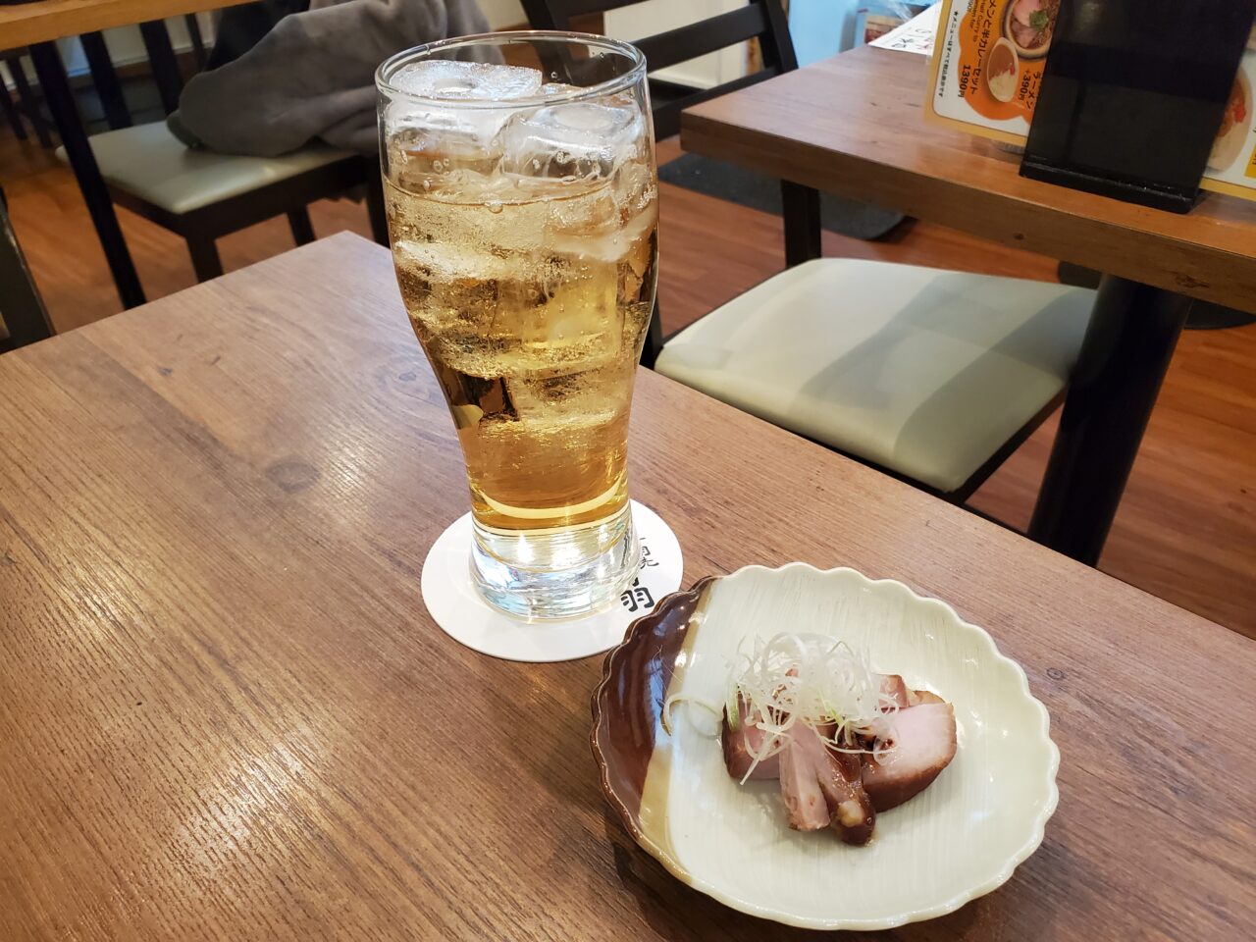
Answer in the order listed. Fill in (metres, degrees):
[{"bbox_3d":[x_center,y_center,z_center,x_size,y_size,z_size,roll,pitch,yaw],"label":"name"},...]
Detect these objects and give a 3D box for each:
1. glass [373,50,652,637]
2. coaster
[{"bbox_3d":[-0.027,-0.036,0.288,0.074,0.169,0.074,-2,36,0],"label":"glass"},{"bbox_3d":[-0.027,0.034,0.336,0.092,0.001,0.092,-2,36,0],"label":"coaster"}]

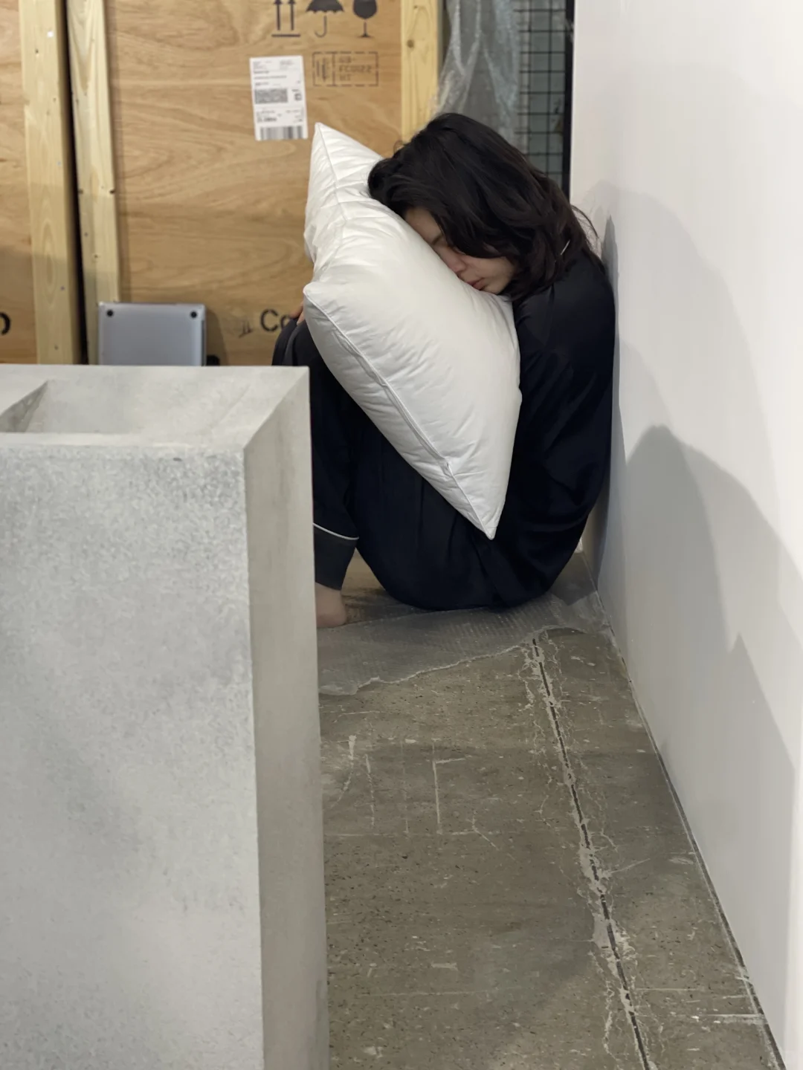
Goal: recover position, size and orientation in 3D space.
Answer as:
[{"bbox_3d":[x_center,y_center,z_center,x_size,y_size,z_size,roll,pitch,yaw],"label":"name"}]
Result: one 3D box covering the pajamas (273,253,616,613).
[{"bbox_3d":[0.057,-0.183,3.140,0.520,0.540,0.420,-3,18,-9],"label":"pajamas"}]

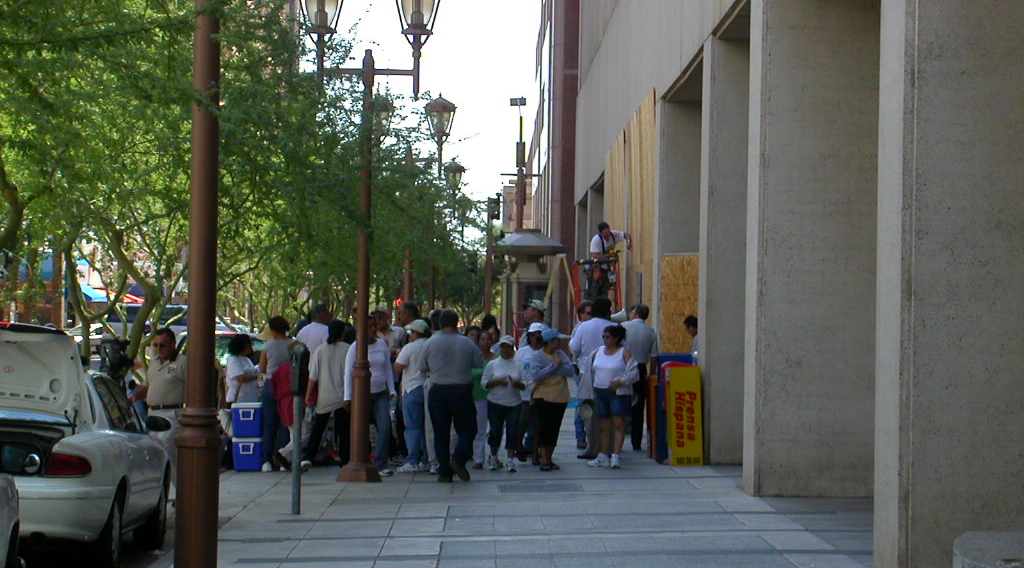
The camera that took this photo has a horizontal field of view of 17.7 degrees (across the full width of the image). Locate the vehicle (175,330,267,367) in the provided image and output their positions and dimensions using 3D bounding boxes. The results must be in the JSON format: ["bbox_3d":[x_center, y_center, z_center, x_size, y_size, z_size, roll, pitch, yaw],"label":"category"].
[{"bbox_3d":[-3.876,1.476,45.453,1.770,1.600,4.500,1,-1,-1],"label":"vehicle"}]

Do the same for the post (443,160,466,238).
[{"bbox_3d":[-1.859,-0.174,72.800,1.480,5.310,0.490,1,-1,-1],"label":"post"}]

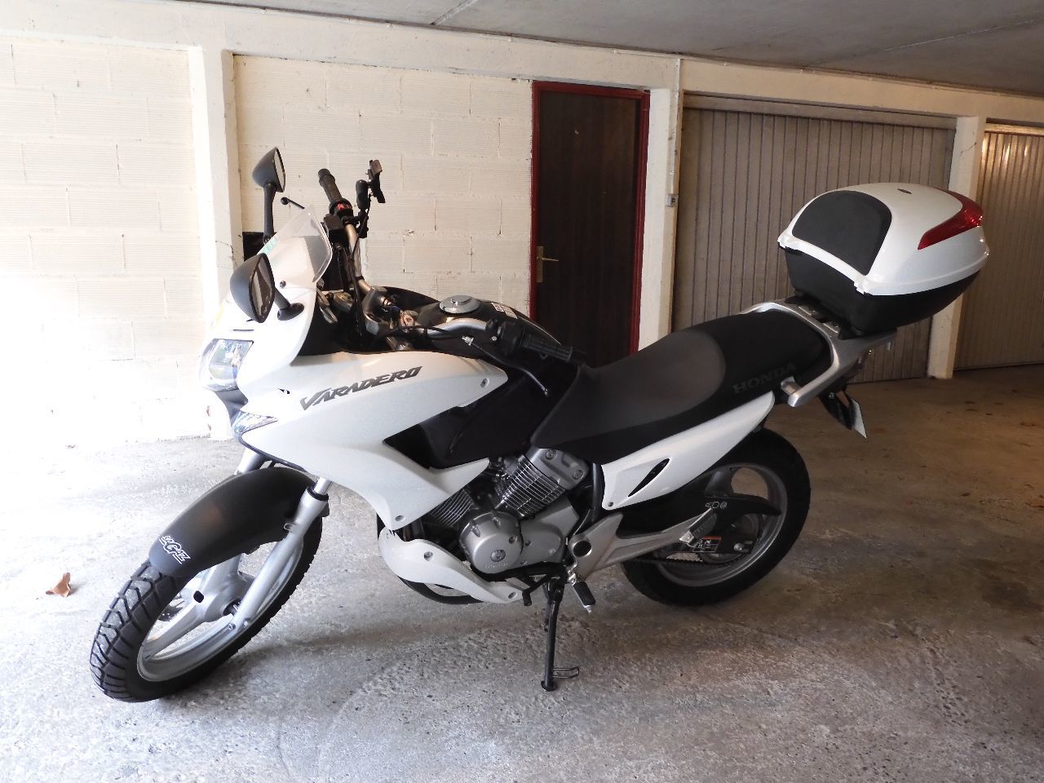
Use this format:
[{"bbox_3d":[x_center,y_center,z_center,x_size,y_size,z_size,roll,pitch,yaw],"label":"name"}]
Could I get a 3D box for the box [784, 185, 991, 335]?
[{"bbox_3d":[0.998,-0.385,2.320,0.440,0.350,0.430,-3,29,-21],"label":"box"}]

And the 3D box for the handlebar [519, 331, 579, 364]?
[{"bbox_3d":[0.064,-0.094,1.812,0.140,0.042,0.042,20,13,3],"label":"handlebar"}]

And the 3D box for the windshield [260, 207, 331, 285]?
[{"bbox_3d":[-0.491,-0.297,1.753,0.160,0.155,0.300,-3,29,-21],"label":"windshield"}]

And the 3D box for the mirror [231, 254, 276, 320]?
[{"bbox_3d":[-0.448,-0.174,1.413,0.080,0.115,0.135,7,27,-2],"label":"mirror"}]

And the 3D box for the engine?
[{"bbox_3d":[-0.076,0.261,2.242,0.450,0.340,0.320,-3,29,-21],"label":"engine"}]

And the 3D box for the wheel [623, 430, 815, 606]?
[{"bbox_3d":[0.595,0.395,2.596,0.635,0.635,0.130,-3,29,-21],"label":"wheel"}]

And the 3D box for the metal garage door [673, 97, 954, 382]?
[{"bbox_3d":[2.183,-1.032,6.258,2.501,2.040,0.070,-4,12,-23],"label":"metal garage door"}]

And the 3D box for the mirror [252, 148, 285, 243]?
[{"bbox_3d":[-0.599,-0.467,1.997,0.090,0.220,0.190,-1,11,-9],"label":"mirror"}]

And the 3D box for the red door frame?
[{"bbox_3d":[0.413,-0.891,5.435,0.811,2.025,0.100,-4,12,-23],"label":"red door frame"}]

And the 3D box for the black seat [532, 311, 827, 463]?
[{"bbox_3d":[0.381,-0.037,2.262,0.850,0.320,0.300,-3,29,-21],"label":"black seat"}]

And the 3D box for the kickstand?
[{"bbox_3d":[0.113,0.644,2.266,0.100,0.300,0.060,14,-20,-16],"label":"kickstand"}]

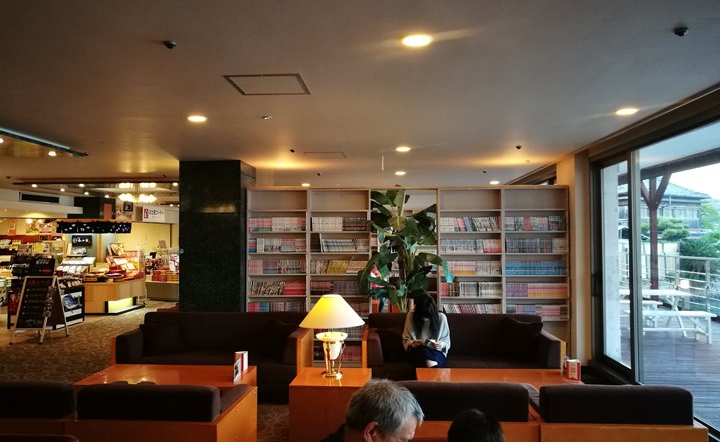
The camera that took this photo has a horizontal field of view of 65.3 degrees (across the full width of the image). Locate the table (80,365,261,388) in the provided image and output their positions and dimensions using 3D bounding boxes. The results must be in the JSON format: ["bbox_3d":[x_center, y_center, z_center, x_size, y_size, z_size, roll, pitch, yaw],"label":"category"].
[{"bbox_3d":[-1.549,1.478,4.577,1.280,0.440,0.670,0,-2,3],"label":"table"}]

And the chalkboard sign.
[{"bbox_3d":[-4.947,1.347,8.691,0.470,0.980,0.660,0,-2,3],"label":"chalkboard sign"}]

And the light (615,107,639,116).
[{"bbox_3d":[2.173,-0.894,4.571,0.170,0.030,0.170,0,-2,3],"label":"light"}]

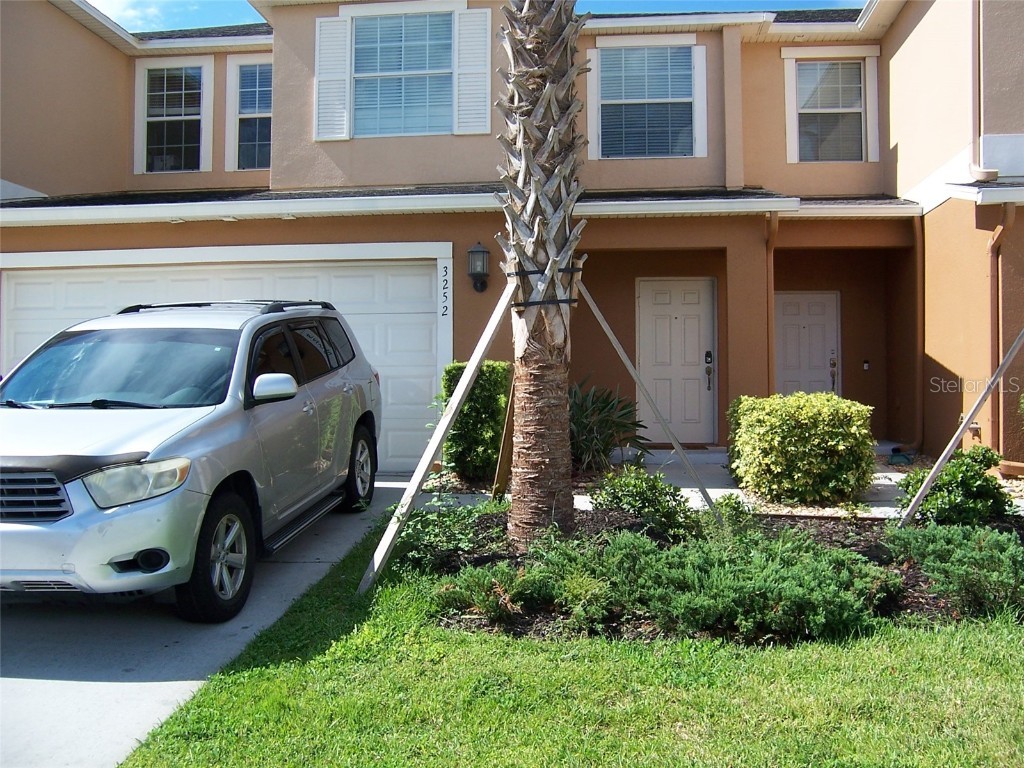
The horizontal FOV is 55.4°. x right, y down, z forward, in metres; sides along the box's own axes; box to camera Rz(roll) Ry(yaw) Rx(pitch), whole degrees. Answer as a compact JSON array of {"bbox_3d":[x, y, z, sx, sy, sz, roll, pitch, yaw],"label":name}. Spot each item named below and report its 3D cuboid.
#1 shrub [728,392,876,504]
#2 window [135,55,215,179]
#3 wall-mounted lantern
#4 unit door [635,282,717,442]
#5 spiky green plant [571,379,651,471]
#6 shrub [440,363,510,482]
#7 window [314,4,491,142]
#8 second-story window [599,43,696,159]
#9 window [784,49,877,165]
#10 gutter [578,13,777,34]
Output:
[{"bbox_3d":[2.592,0.572,8.800,1.130,0.920,1.000,0,0,6],"label":"shrub"},{"bbox_3d":[-4.612,-3.672,13.300,1.100,1.570,0.120,0,0,6],"label":"window"},{"bbox_3d":[-0.327,-1.155,9.680,0.215,0.480,0.250,0,0,6],"label":"wall-mounted lantern"},{"bbox_3d":[2.068,-0.289,12.250,0.990,2.080,0.120,0,0,6],"label":"unit door"},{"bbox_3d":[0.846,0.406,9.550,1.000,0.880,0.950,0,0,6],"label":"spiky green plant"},{"bbox_3d":[-0.323,0.347,9.400,0.650,1.120,0.650,0,0,6],"label":"shrub"},{"bbox_3d":[-1.266,-3.614,11.290,2.060,1.560,0.120,0,0,6],"label":"window"},{"bbox_3d":[1.721,-3.608,12.490,1.220,1.430,0.100,0,0,6],"label":"second-story window"},{"bbox_3d":[4.532,-3.964,13.870,1.320,1.620,0.120,0,0,6],"label":"window"},{"bbox_3d":[1.948,-4.512,12.150,2.500,0.140,0.150,0,0,6],"label":"gutter"}]

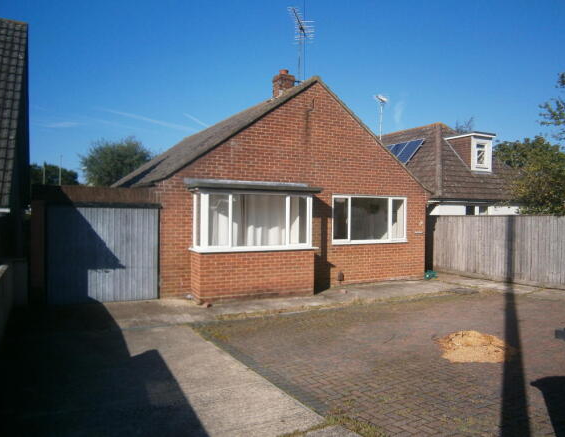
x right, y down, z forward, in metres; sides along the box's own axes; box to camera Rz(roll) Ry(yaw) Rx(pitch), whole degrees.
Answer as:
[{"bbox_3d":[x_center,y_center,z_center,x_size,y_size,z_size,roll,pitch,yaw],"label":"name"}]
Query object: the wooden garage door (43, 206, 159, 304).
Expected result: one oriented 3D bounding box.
[{"bbox_3d":[-3.559,0.709,8.788,2.060,1.959,0.101,0,2,-26],"label":"wooden garage door"}]

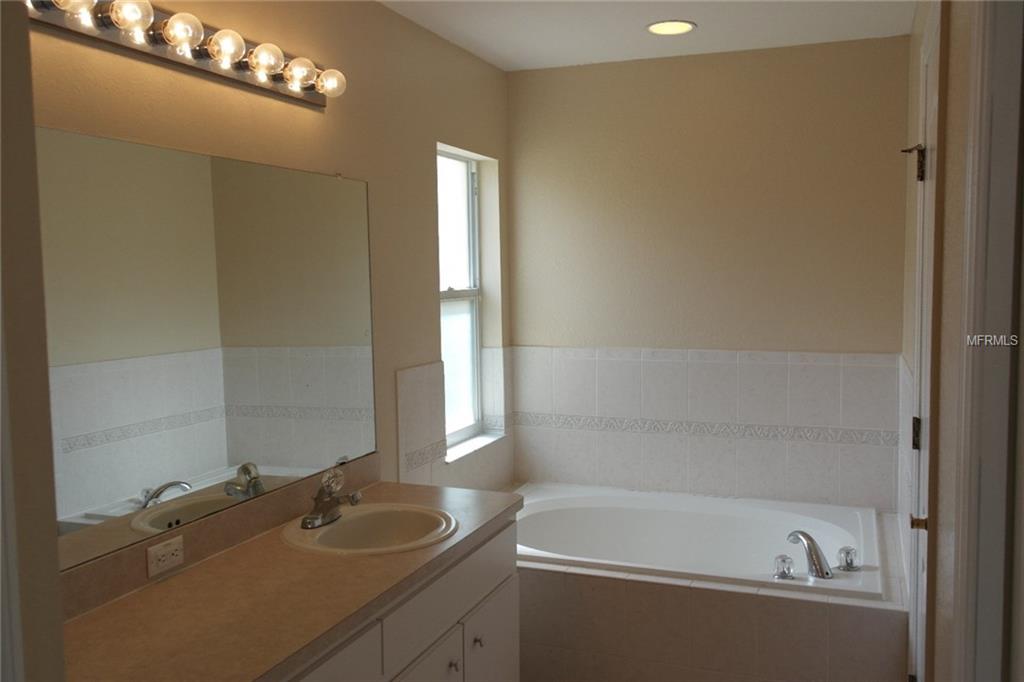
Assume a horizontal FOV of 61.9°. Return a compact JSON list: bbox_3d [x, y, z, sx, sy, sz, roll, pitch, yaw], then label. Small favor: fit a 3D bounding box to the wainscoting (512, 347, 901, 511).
[{"bbox_3d":[0.769,0.353,3.663,1.628,0.634,0.020,1,5,22],"label":"wainscoting"}]

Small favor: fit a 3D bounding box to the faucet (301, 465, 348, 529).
[{"bbox_3d":[-0.477,0.424,2.323,0.150,0.138,0.155,1,5,22],"label":"faucet"}]

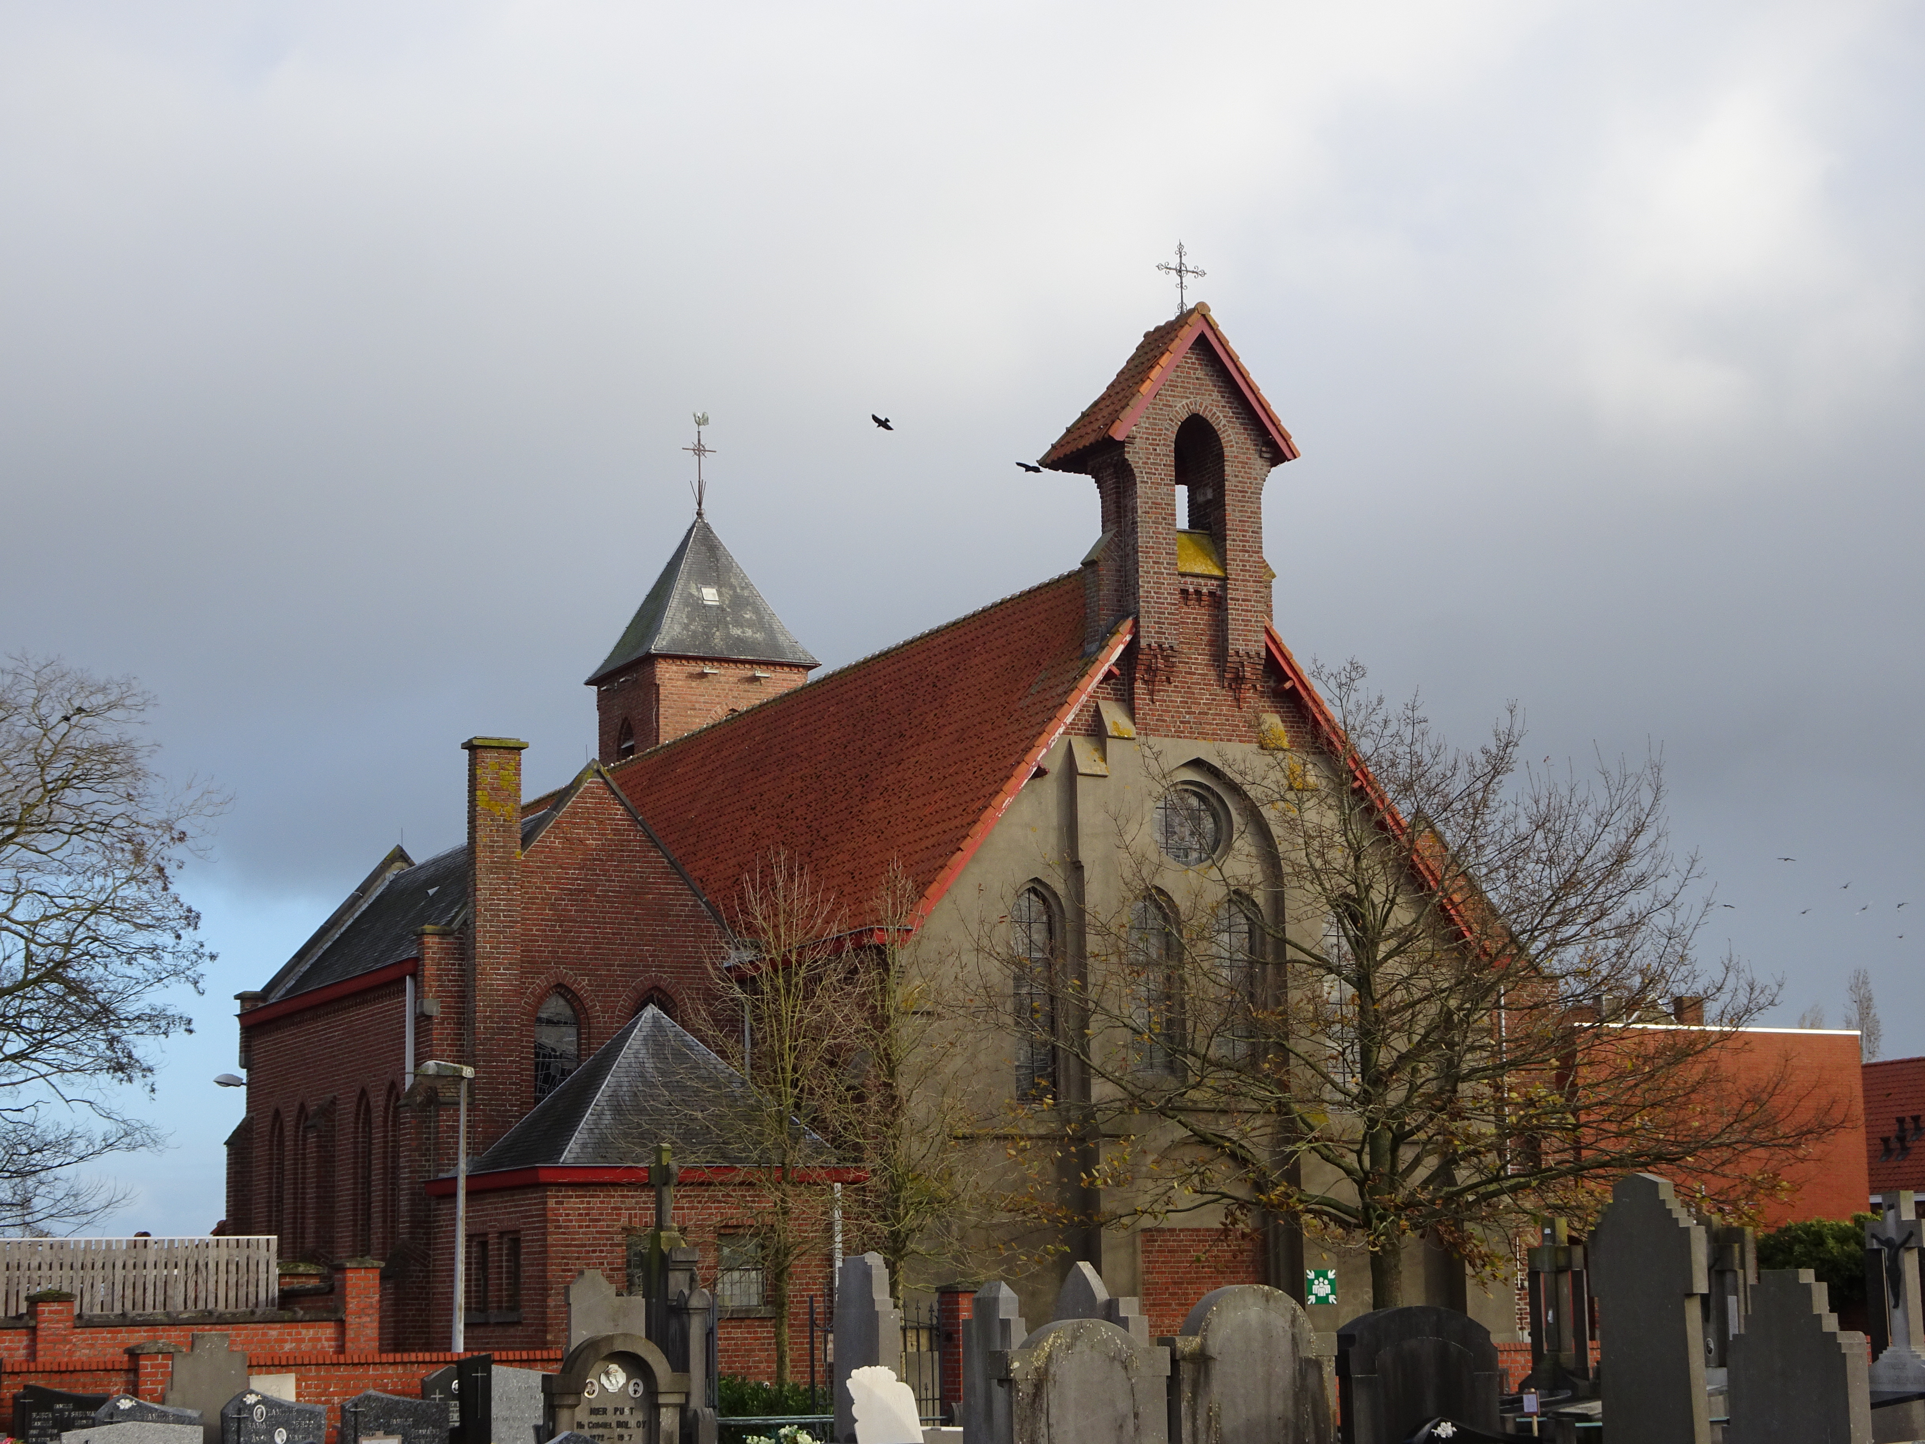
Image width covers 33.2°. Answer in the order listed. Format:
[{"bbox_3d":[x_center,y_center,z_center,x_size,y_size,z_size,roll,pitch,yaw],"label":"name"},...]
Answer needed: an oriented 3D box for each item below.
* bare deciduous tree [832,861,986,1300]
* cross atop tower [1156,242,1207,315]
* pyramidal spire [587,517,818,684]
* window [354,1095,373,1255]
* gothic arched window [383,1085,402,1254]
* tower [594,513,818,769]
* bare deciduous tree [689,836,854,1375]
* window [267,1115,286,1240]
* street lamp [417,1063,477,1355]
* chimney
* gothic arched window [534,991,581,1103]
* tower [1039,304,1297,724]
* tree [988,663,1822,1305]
[{"bbox_3d":[-0.627,5.197,38.896,1.860,7.106,1.860,-1,-10,0],"label":"bare deciduous tree"},{"bbox_3d":[3.298,-6.665,48.451,0.868,1.152,0.079,4,-11,-27],"label":"cross atop tower"},{"bbox_3d":[-5.691,-2.743,70.138,3.869,3.553,3.869,4,-12,-27],"label":"pyramidal spire"},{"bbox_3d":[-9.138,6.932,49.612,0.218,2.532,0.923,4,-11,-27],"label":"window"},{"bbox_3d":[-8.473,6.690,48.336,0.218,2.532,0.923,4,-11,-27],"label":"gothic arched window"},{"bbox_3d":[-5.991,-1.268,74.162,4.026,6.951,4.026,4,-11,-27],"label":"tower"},{"bbox_3d":[-2.467,5.383,41.533,2.085,7.475,2.085,0,-10,-3],"label":"bare deciduous tree"},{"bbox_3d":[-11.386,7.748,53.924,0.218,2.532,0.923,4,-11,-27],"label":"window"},{"bbox_3d":[-5.491,5.781,34.121,0.620,4.389,0.250,-5,-11,22],"label":"street lamp"},{"bbox_3d":[-6.852,3.269,47.139,0.859,6.063,0.562,4,-12,-27],"label":"chimney"},{"bbox_3d":[-5.951,4.973,47.290,0.700,1.950,0.200,4,-12,-27],"label":"gothic arched window"},{"bbox_3d":[3.064,-2.970,47.722,3.159,6.127,2.226,4,-12,-27],"label":"tower"},{"bbox_3d":[5.854,4.058,41.415,10.889,10.043,10.018,-1,-10,0],"label":"tree"}]

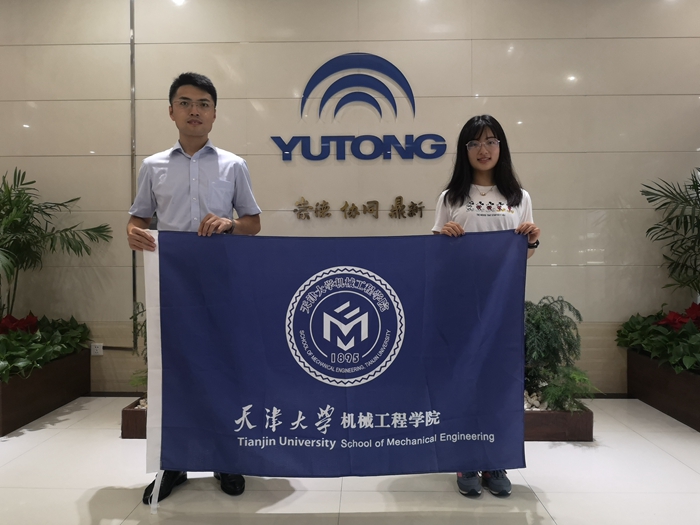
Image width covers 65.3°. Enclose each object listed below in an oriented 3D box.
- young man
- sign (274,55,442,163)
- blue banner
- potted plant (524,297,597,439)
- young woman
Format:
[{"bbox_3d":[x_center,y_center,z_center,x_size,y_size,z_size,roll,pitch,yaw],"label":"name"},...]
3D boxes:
[{"bbox_3d":[-0.674,0.070,2.371,0.565,1.785,0.410,0,1,0],"label":"young man"},{"bbox_3d":[0.059,-1.047,3.672,1.189,0.727,0.050,0,1,2],"label":"sign"},{"bbox_3d":[-0.055,0.365,2.189,1.510,0.970,0.100,0,1,2],"label":"blue banner"},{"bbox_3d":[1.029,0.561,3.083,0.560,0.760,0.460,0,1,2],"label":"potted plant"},{"bbox_3d":[0.579,0.156,2.318,0.455,1.600,0.360,0,1,5],"label":"young woman"}]

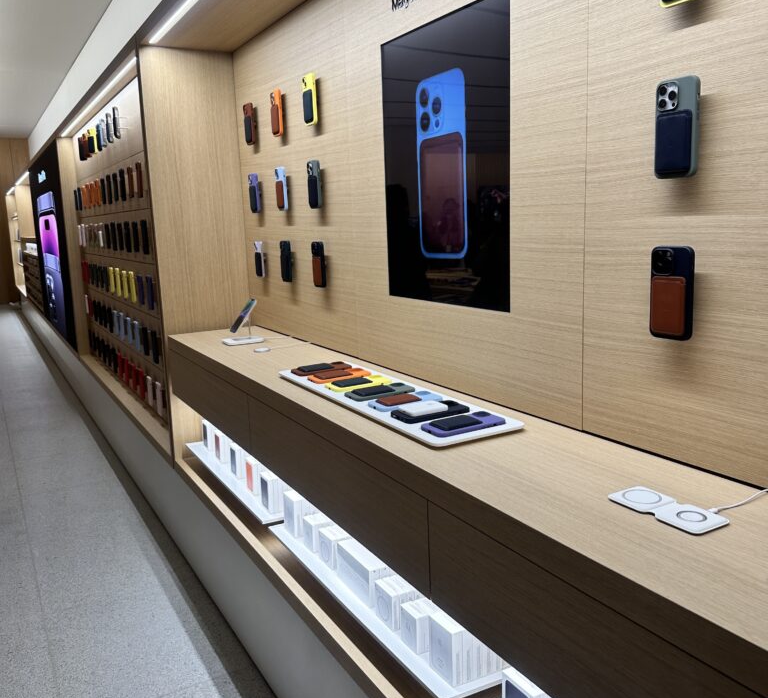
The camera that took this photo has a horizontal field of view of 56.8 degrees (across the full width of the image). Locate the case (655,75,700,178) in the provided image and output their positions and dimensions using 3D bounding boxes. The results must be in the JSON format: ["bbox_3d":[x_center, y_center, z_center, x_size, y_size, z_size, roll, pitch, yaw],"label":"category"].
[{"bbox_3d":[0.460,-0.346,1.118,0.015,0.150,0.074,-8,12,-29],"label":"case"}]

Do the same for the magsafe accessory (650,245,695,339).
[{"bbox_3d":[0.470,-0.092,1.165,0.015,0.150,0.074,-8,12,-29],"label":"magsafe accessory"}]

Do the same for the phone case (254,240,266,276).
[{"bbox_3d":[-0.496,-0.358,2.832,0.013,0.147,0.071,-8,12,-29],"label":"phone case"}]

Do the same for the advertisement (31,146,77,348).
[{"bbox_3d":[-3.111,-0.955,6.666,0.060,1.630,2.900,-8,12,-29],"label":"advertisement"}]

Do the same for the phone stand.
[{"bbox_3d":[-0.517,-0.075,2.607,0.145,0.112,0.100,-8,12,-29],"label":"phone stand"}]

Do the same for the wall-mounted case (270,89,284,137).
[{"bbox_3d":[-0.378,-0.830,2.497,0.015,0.150,0.074,-8,12,-29],"label":"wall-mounted case"}]

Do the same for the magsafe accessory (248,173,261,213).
[{"bbox_3d":[-0.508,-0.610,2.786,0.015,0.150,0.074,-8,12,-29],"label":"magsafe accessory"}]

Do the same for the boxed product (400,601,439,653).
[{"bbox_3d":[0.084,0.586,1.509,0.071,0.083,0.065,-8,12,-29],"label":"boxed product"}]

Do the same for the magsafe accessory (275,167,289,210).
[{"bbox_3d":[-0.369,-0.575,2.546,0.015,0.150,0.074,-8,12,-29],"label":"magsafe accessory"}]

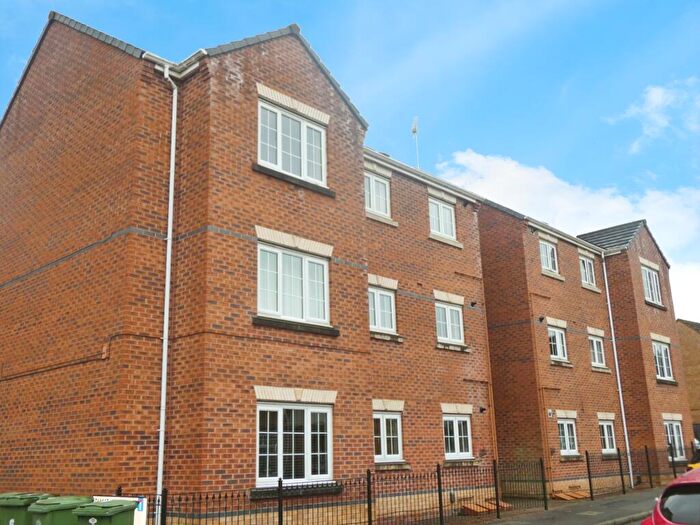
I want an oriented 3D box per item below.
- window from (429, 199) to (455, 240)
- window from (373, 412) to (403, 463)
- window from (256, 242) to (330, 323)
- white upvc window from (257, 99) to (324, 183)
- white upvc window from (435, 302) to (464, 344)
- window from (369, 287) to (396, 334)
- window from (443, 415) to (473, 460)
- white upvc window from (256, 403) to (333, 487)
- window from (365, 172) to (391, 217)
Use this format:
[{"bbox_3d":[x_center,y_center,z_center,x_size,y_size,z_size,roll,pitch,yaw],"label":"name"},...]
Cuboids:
[{"bbox_3d":[2.368,-1.114,18.024,0.120,0.941,1.110,-16,-21,41],"label":"window"},{"bbox_3d":[0.722,3.635,14.754,0.120,0.941,1.110,-16,-21,41],"label":"window"},{"bbox_3d":[-0.987,0.422,12.499,0.120,1.250,1.729,-16,-21,41],"label":"window"},{"bbox_3d":[-1.060,-2.180,13.215,0.120,1.250,1.729,-16,-21,41],"label":"white upvc window"},{"bbox_3d":[2.441,1.488,17.308,0.120,0.941,1.110,-16,-21,41],"label":"white upvc window"},{"bbox_3d":[0.649,1.033,15.469,0.120,0.941,1.110,-16,-21,41],"label":"window"},{"bbox_3d":[2.515,4.090,16.592,0.120,0.941,1.110,-16,-21,41],"label":"window"},{"bbox_3d":[-0.913,3.025,11.783,0.120,1.250,1.729,-16,-21,41],"label":"white upvc window"},{"bbox_3d":[0.575,-1.569,16.185,0.120,0.941,1.110,-16,-21,41],"label":"window"}]

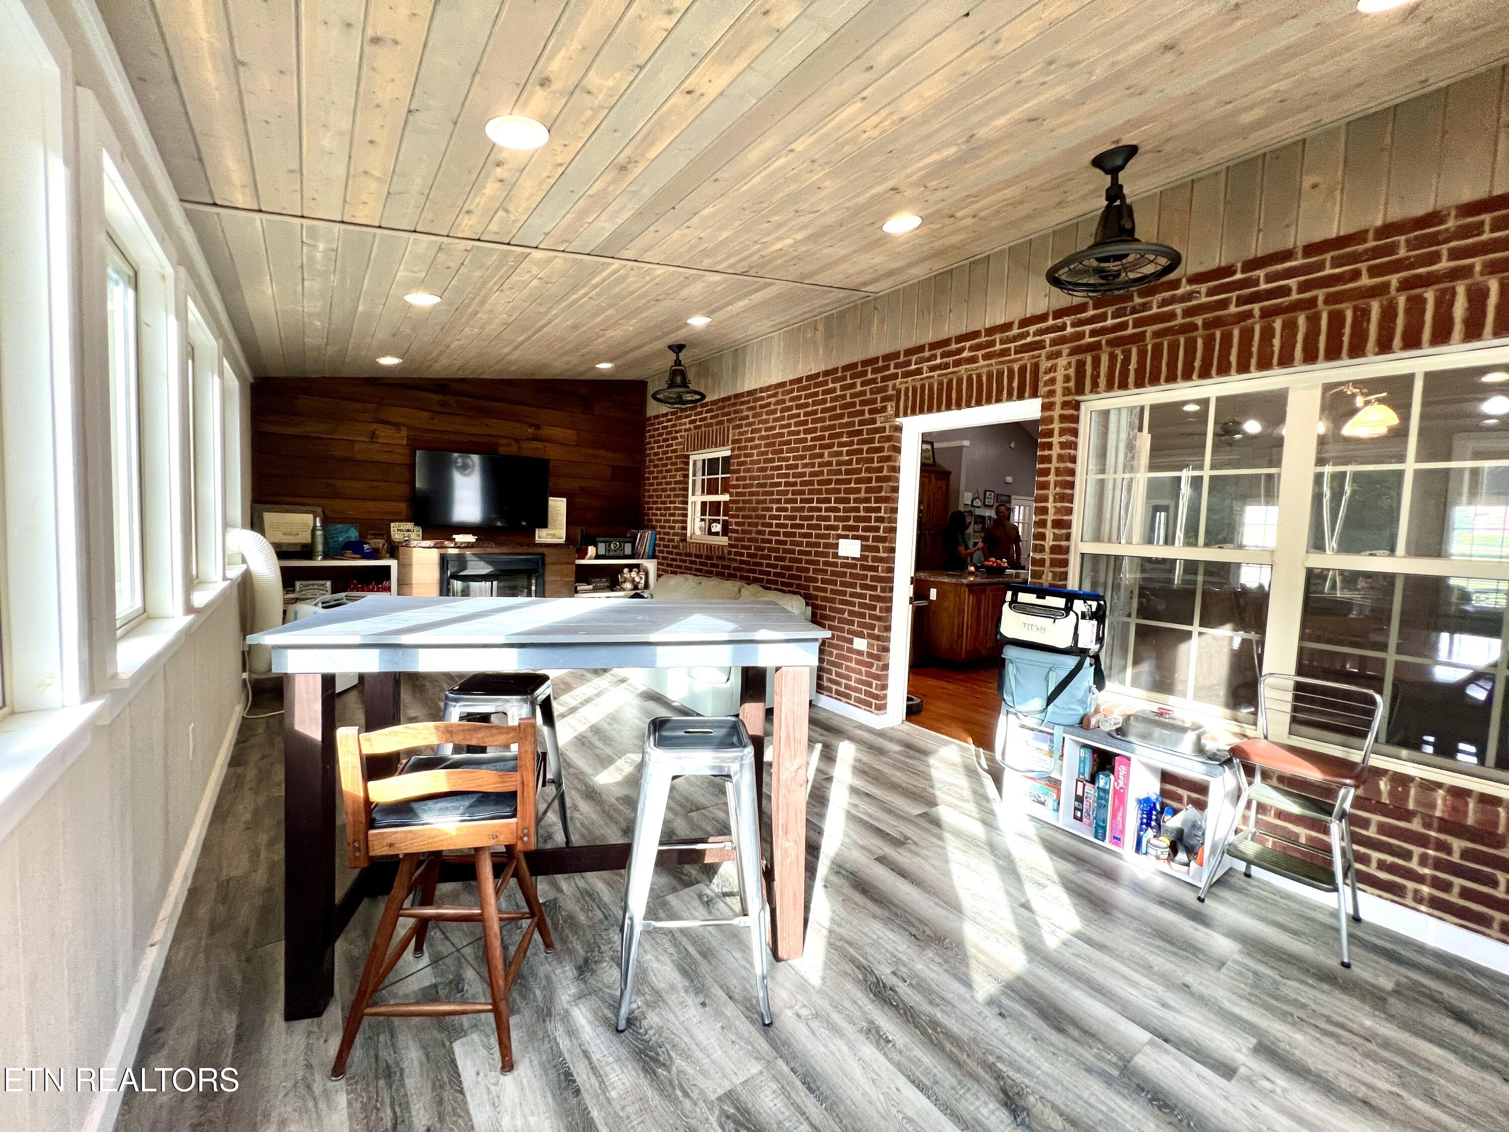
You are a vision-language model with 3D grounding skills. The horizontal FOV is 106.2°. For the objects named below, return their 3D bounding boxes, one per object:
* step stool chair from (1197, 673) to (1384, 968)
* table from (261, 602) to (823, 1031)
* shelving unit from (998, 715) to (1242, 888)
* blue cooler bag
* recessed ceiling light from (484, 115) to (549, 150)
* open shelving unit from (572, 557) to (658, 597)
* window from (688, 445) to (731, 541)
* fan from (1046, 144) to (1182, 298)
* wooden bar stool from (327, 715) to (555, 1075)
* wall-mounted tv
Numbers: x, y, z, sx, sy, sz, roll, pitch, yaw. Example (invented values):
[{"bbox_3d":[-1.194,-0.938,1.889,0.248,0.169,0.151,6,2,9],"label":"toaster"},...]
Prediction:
[{"bbox_3d":[2.083,0.908,2.191,0.430,0.890,0.430,-1,5,-38],"label":"step stool chair"},{"bbox_3d":[-0.634,0.703,2.056,1.610,1.070,0.770,2,4,-15],"label":"table"},{"bbox_3d":[1.725,1.057,2.762,0.300,0.480,0.890,-1,5,-38],"label":"shelving unit"},{"bbox_3d":[1.571,0.616,3.009,0.240,0.350,0.400,-1,5,-38],"label":"blue cooler bag"},{"bbox_3d":[-0.809,-1.486,1.928,0.200,0.030,0.200,-11,12,-37],"label":"recessed ceiling light"},{"bbox_3d":[-1.648,0.402,6.486,0.960,0.950,0.360,-1,5,-38],"label":"open shelving unit"},{"bbox_3d":[-0.461,-0.705,5.884,0.120,0.950,0.900,-1,5,-38],"label":"window"},{"bbox_3d":[1.500,-1.454,2.361,0.485,0.550,0.485,-1,5,-38],"label":"fan"},{"bbox_3d":[-0.824,0.808,1.581,0.460,0.910,0.480,2,4,-11],"label":"wooden bar stool"},{"bbox_3d":[-2.706,-0.745,5.696,1.250,0.720,0.070,-1,5,-38],"label":"wall-mounted tv"}]

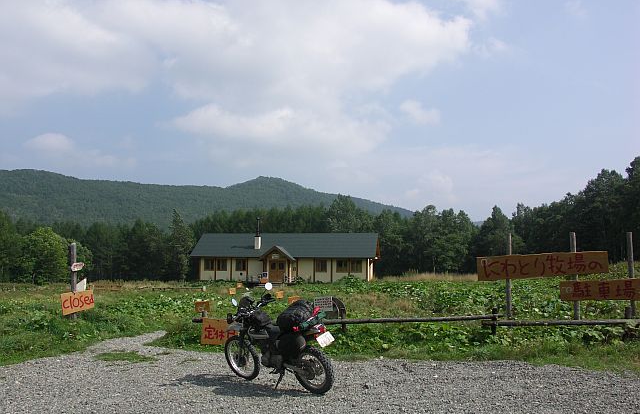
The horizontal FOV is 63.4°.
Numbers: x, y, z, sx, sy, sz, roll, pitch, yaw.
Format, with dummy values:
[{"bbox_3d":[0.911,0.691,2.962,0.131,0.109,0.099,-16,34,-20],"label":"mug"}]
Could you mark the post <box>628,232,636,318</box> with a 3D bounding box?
[{"bbox_3d":[7.364,1.765,12.200,0.130,2.338,0.130,0,-7,0],"label":"post"}]

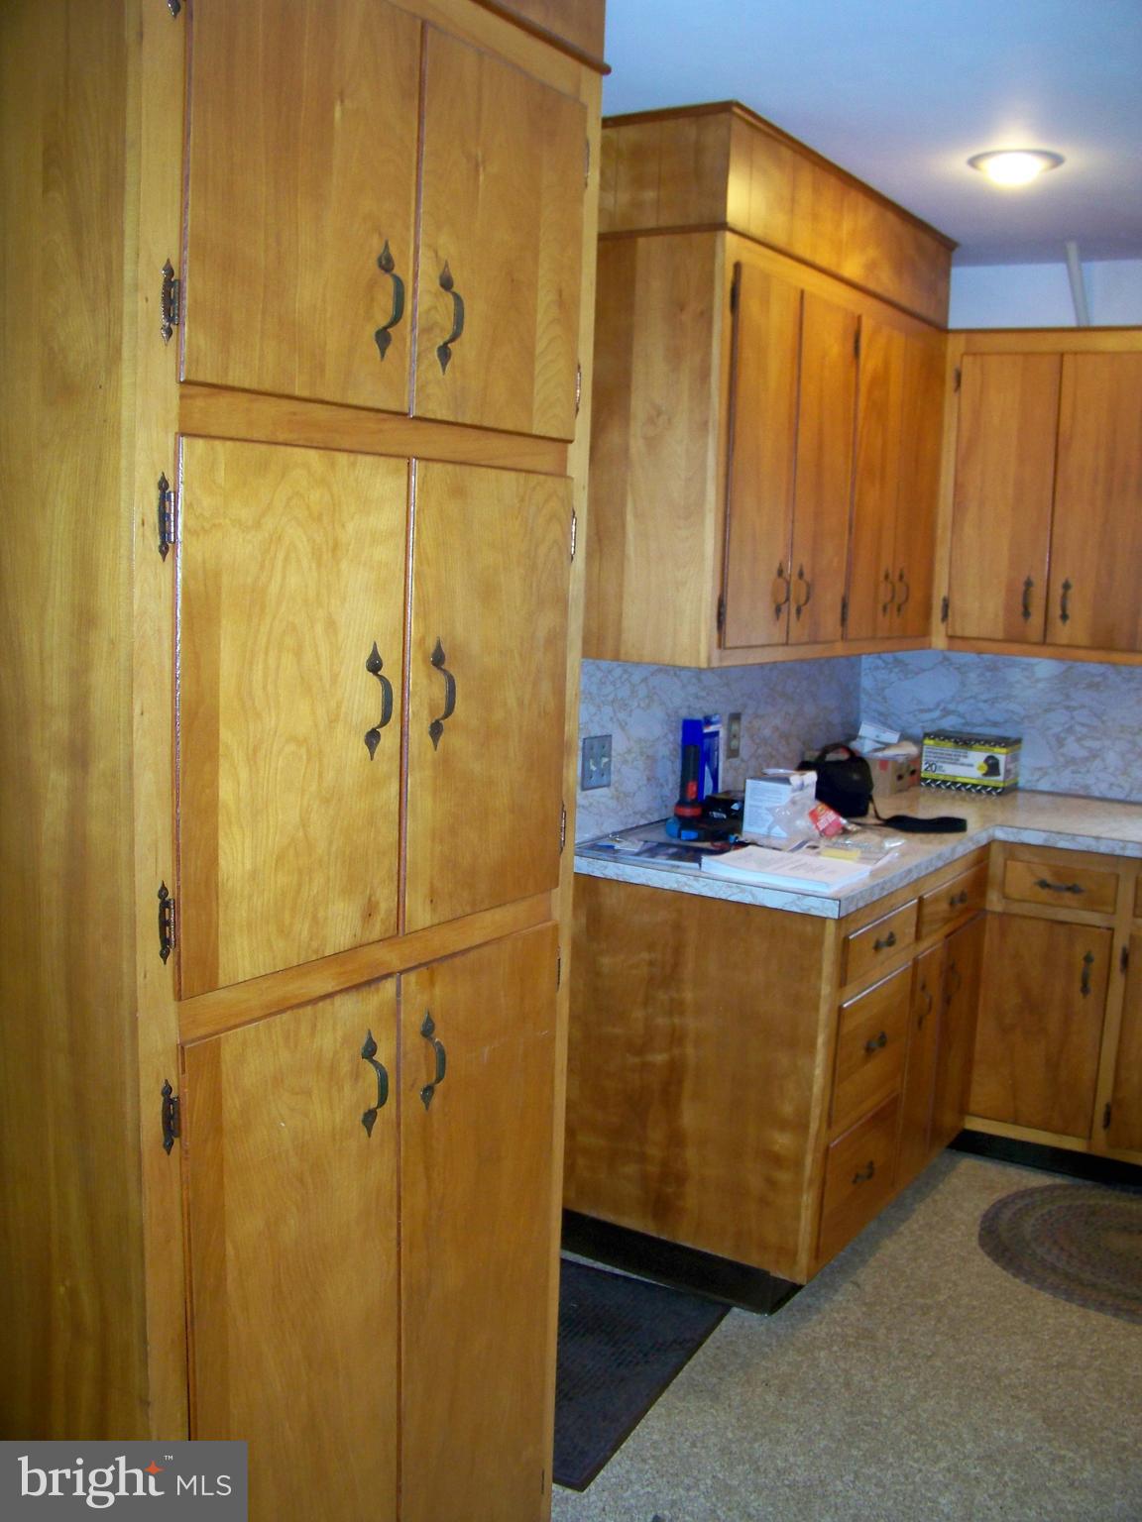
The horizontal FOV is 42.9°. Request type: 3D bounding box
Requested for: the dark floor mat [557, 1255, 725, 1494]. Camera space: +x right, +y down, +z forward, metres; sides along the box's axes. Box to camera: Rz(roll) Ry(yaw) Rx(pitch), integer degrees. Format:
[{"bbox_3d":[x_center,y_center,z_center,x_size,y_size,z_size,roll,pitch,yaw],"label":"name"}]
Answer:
[{"bbox_3d":[-0.046,1.141,2.822,0.504,0.012,0.684,6,9,28],"label":"dark floor mat"}]

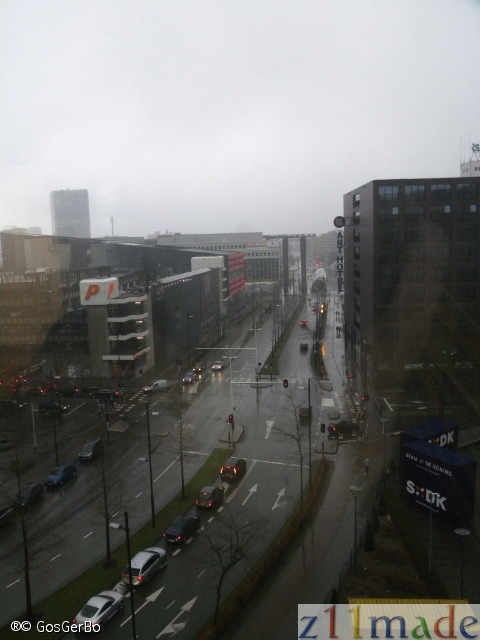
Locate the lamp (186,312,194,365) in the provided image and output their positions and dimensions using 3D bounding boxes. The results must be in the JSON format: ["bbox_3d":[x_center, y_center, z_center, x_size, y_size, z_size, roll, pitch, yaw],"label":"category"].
[{"bbox_3d":[-9.503,3.617,117.025,1.300,10.231,0.400,-1,8,6],"label":"lamp"}]

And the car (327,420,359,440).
[{"bbox_3d":[13.110,13.825,77.495,4.200,1.500,1.750,-4,7,-16],"label":"car"}]

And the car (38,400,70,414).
[{"bbox_3d":[-27.284,12.679,89.312,4.400,1.480,1.780,2,9,23],"label":"car"}]

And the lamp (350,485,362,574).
[{"bbox_3d":[8.443,15.487,44.496,0.900,6.700,0.900,-2,7,0],"label":"lamp"}]

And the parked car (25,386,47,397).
[{"bbox_3d":[-33.438,11.319,99.726,4.100,1.500,1.750,2,9,22],"label":"parked car"}]

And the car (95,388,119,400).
[{"bbox_3d":[-21.772,12.085,99.385,4.300,1.500,1.750,-1,7,8],"label":"car"}]

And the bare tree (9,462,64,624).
[{"bbox_3d":[-13.623,14.467,40.324,3.509,11.431,3.333,-2,8,0],"label":"bare tree"}]

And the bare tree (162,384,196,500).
[{"bbox_3d":[-5.549,11.764,58.489,3.200,11.400,3.200,-2,7,0],"label":"bare tree"}]

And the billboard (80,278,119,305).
[{"bbox_3d":[-25.239,-5.028,109.389,4.466,4.291,5.200,-1,8,8],"label":"billboard"}]

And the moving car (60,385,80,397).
[{"bbox_3d":[-28.548,11.927,102.208,4.000,1.500,1.750,-1,7,8],"label":"moving car"}]

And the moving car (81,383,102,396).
[{"bbox_3d":[-24.276,11.077,99.537,4.200,1.480,1.750,2,9,22],"label":"moving car"}]

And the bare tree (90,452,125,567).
[{"bbox_3d":[-10.263,14.286,46.735,2.700,9.600,2.700,-2,7,0],"label":"bare tree"}]

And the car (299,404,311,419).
[{"bbox_3d":[9.210,12.947,85.377,1.750,1.500,4.200,-1,7,8],"label":"car"}]

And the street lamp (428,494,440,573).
[{"bbox_3d":[13.962,15.591,44.400,0.850,6.200,0.850,-2,7,0],"label":"street lamp"}]

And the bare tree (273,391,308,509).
[{"bbox_3d":[4.793,11.796,54.659,3.275,11.414,3.111,-2,8,0],"label":"bare tree"}]

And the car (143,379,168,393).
[{"bbox_3d":[-14.251,11.158,103.617,4.400,1.850,1.800,-7,9,-35],"label":"car"}]

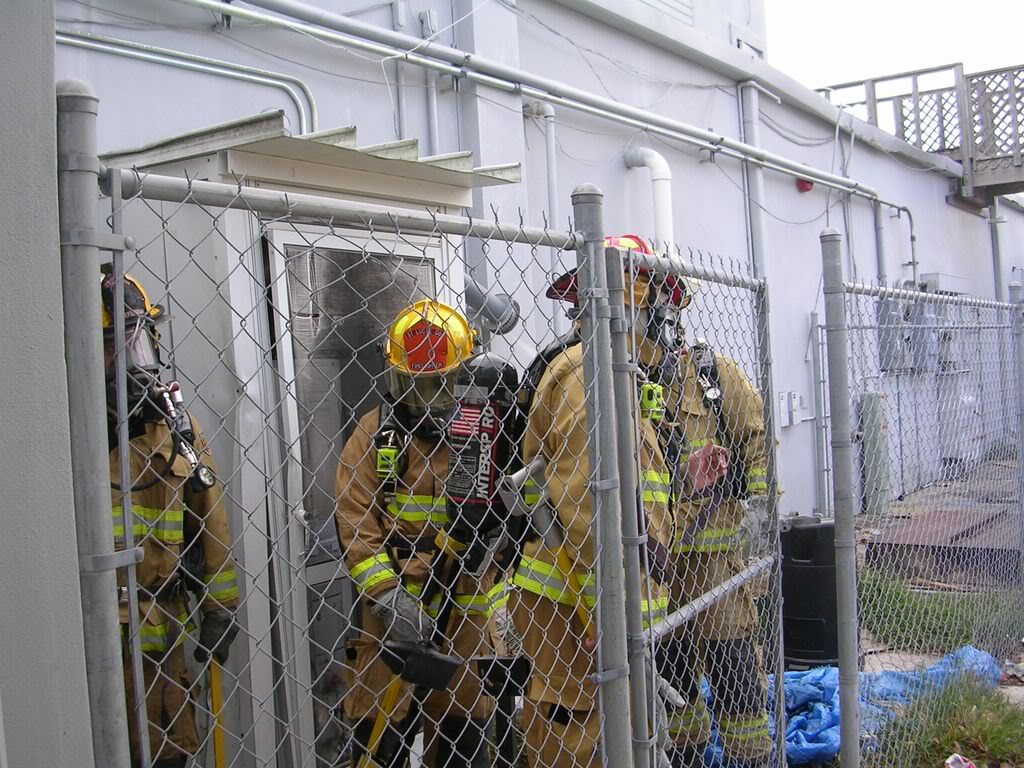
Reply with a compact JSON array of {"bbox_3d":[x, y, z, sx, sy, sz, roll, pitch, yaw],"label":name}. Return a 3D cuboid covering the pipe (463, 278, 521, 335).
[{"bbox_3d":[-0.095,-0.352,4.950,0.150,0.150,0.400,-3,-22,34],"label":"pipe"}]

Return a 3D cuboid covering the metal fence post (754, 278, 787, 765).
[{"bbox_3d":[0.777,0.512,3.335,0.042,1.600,0.042,-2,1,29],"label":"metal fence post"}]

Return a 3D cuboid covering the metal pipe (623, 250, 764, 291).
[{"bbox_3d":[0.477,-0.277,2.841,0.038,0.038,1.044,-3,1,29],"label":"metal pipe"}]

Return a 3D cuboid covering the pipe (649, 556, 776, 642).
[{"bbox_3d":[0.529,0.531,2.853,0.038,0.038,1.044,-3,1,29],"label":"pipe"}]

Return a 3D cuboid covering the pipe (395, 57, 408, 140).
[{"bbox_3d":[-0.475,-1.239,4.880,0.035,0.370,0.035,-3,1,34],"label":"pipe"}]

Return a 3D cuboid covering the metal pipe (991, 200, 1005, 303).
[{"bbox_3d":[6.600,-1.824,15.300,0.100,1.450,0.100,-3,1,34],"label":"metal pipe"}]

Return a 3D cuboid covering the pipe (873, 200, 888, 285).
[{"bbox_3d":[3.503,-1.347,10.700,0.075,0.870,0.075,-3,1,34],"label":"pipe"}]

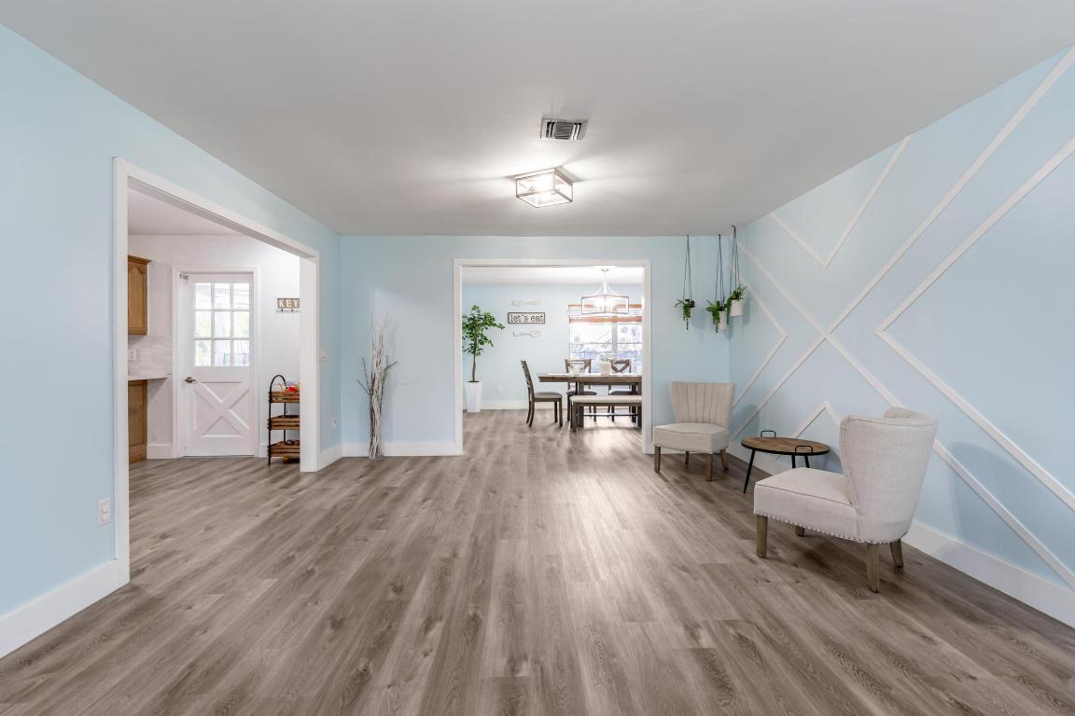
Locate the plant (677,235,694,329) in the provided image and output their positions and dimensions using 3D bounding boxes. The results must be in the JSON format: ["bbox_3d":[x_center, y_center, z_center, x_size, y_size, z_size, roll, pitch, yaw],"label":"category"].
[{"bbox_3d":[1.628,-0.832,5.225,0.185,1.010,0.175,0,1,-1],"label":"plant"}]

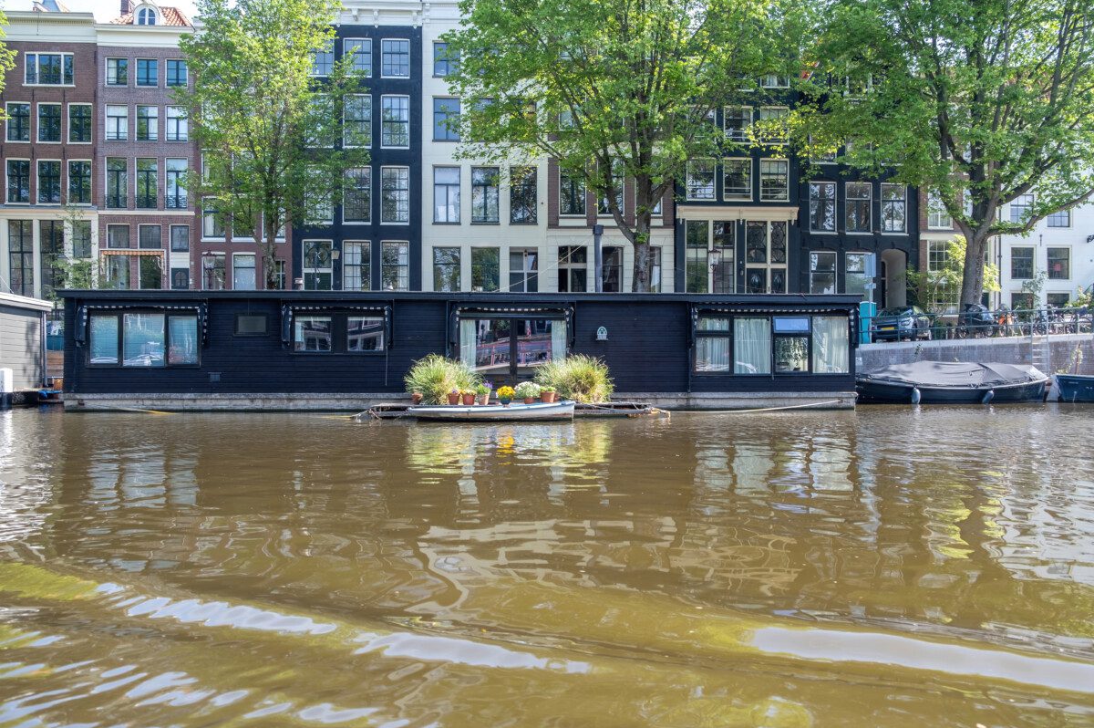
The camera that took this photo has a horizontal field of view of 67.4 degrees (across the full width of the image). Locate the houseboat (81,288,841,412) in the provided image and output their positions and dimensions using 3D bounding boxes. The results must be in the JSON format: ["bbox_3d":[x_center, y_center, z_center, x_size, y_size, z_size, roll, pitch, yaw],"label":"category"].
[{"bbox_3d":[-2.129,-0.334,24.118,21.127,3.108,5.100,0,0,-4],"label":"houseboat"}]

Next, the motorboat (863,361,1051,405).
[{"bbox_3d":[12.600,0.555,26.500,6.600,1.330,2.250,0,0,-5],"label":"motorboat"}]

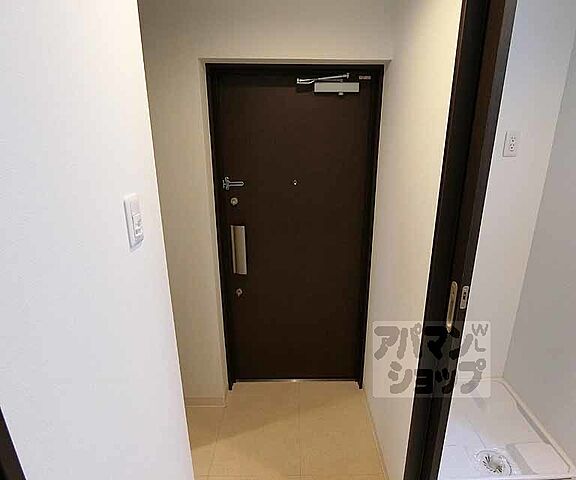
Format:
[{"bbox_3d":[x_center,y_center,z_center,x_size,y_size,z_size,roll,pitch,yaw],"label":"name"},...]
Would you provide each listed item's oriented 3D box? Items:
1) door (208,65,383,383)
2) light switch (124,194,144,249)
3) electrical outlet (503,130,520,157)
[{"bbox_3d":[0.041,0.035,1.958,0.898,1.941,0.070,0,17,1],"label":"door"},{"bbox_3d":[-0.362,-0.044,0.775,0.010,0.120,0.070,0,17,1],"label":"light switch"},{"bbox_3d":[1.091,-0.467,1.600,0.070,0.120,0.010,0,17,1],"label":"electrical outlet"}]

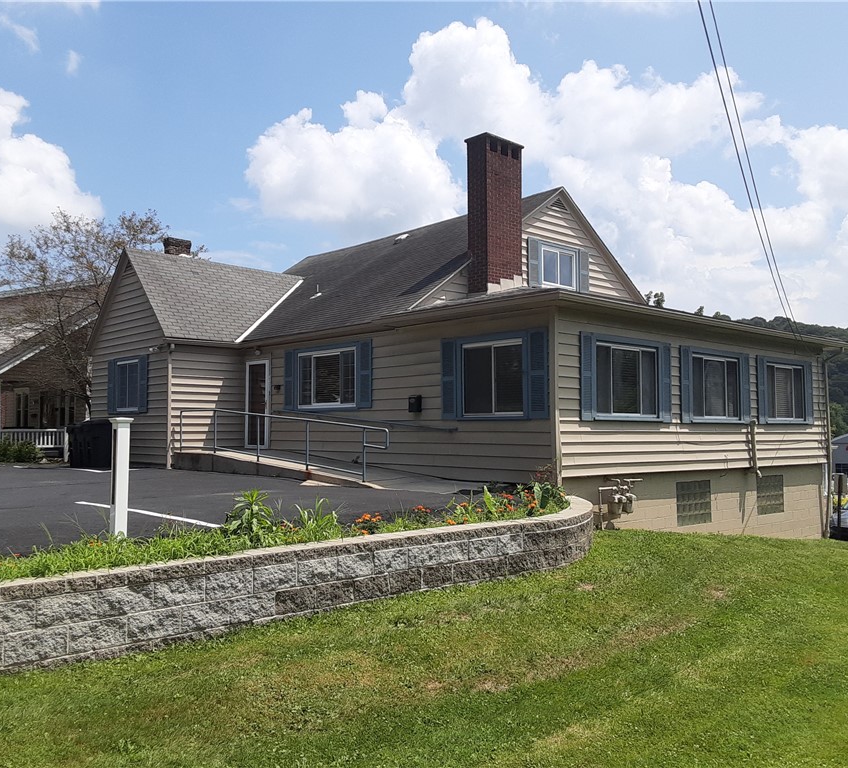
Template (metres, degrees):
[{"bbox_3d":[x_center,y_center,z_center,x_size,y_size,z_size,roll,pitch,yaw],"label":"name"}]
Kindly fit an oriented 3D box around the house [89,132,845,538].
[{"bbox_3d":[0.461,-0.439,20.785,12.900,8.330,15.300,3,-5,-42],"label":"house"}]

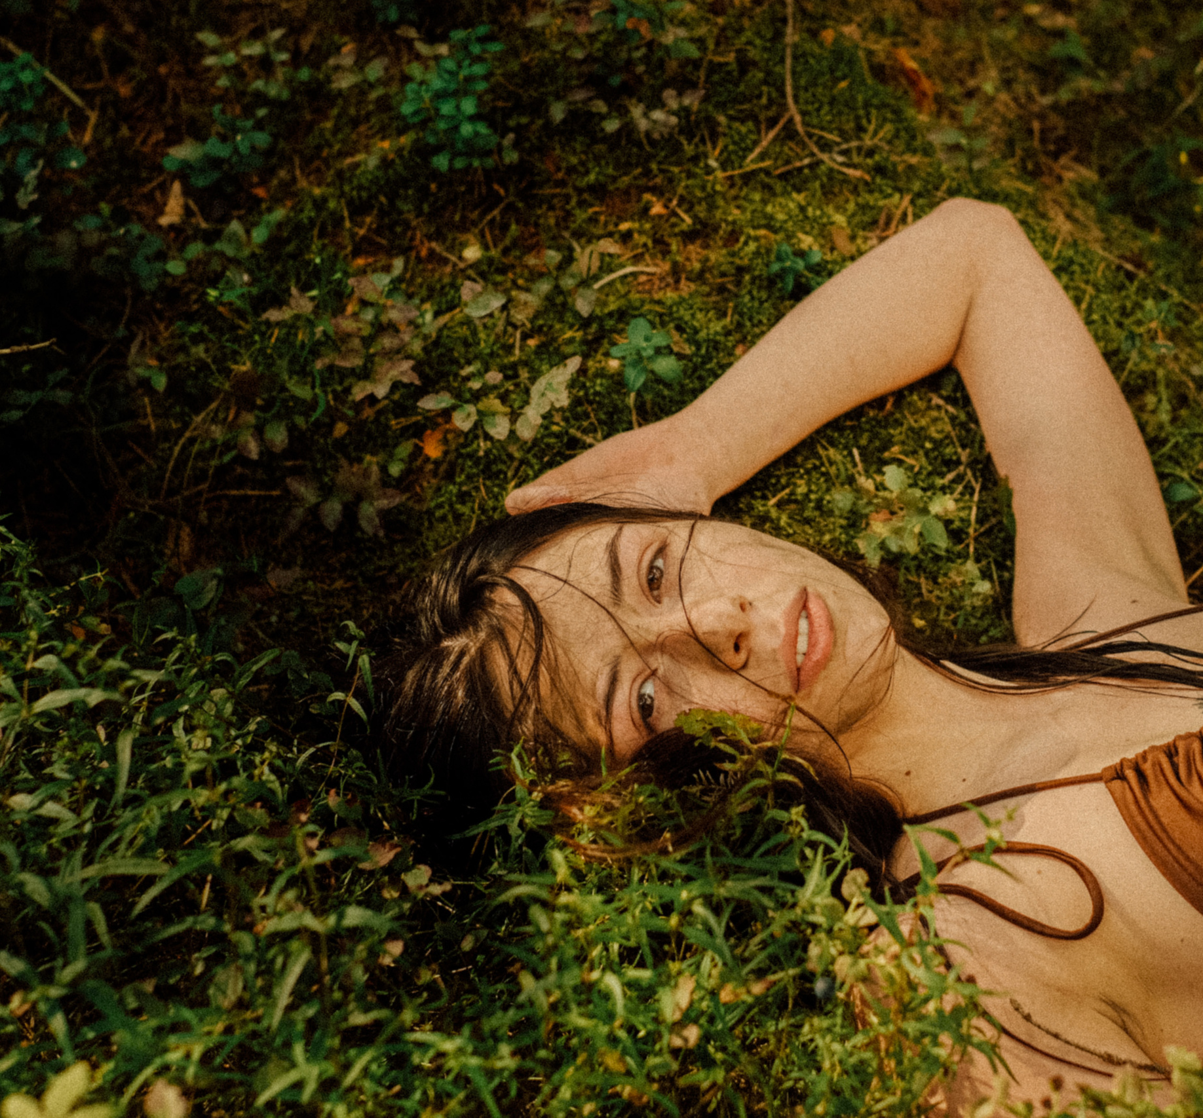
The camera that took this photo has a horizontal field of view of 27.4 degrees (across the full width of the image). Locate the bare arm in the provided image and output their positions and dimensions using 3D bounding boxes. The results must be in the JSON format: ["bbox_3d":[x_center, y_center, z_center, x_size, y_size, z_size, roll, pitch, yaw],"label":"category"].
[{"bbox_3d":[0.150,-0.097,1.326,0.338,0.107,0.314,9,47,8],"label":"bare arm"}]

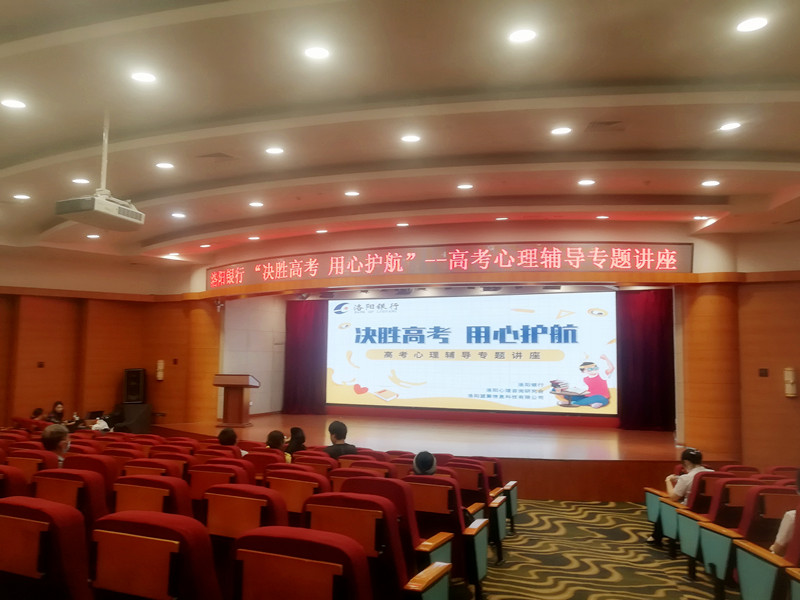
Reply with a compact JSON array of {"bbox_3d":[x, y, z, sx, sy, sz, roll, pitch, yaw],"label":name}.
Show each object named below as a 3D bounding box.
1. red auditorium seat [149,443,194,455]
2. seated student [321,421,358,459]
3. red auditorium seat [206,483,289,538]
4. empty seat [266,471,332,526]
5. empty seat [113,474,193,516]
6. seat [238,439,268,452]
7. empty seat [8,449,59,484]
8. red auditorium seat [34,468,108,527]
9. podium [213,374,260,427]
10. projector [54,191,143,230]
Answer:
[{"bbox_3d":[-2.333,2.037,6.729,0.570,1.030,0.680,-1,-5,19],"label":"red auditorium seat"},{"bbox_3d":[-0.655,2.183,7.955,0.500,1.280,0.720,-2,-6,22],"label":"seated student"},{"bbox_3d":[-0.656,1.421,3.195,0.570,1.030,0.680,-1,-5,21],"label":"red auditorium seat"},{"bbox_3d":[-0.555,1.611,4.141,0.570,1.030,0.680,-1,-5,21],"label":"empty seat"},{"bbox_3d":[-1.194,1.397,3.337,0.570,0.980,0.620,-2,-6,22],"label":"empty seat"},{"bbox_3d":[-1.821,2.345,8.200,0.570,0.980,0.620,-2,-6,22],"label":"seat"},{"bbox_3d":[-2.685,1.663,4.910,0.570,1.030,0.680,-1,-5,19],"label":"empty seat"},{"bbox_3d":[-1.710,1.448,3.590,0.570,1.030,0.680,-1,-5,20],"label":"red auditorium seat"},{"bbox_3d":[-3.752,2.291,14.271,0.850,1.180,0.560,0,-5,11],"label":"podium"},{"bbox_3d":[-2.585,-0.765,5.458,0.433,0.140,0.587,-2,-6,22],"label":"projector"}]

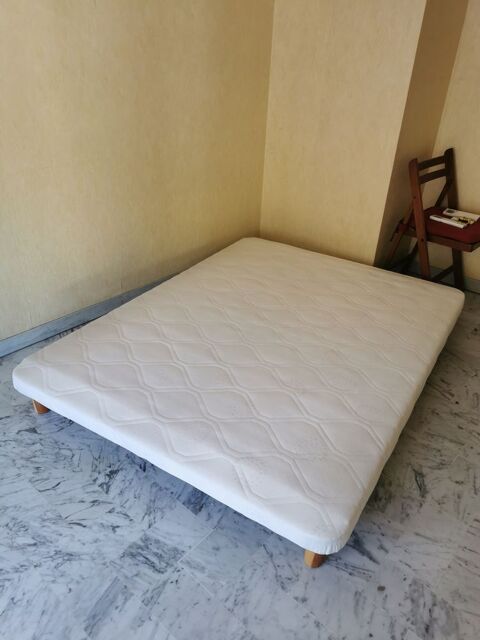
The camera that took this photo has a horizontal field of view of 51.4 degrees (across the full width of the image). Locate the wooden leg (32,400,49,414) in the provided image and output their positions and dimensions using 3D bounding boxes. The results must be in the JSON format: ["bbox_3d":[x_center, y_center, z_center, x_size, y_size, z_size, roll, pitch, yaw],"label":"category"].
[{"bbox_3d":[-0.815,0.314,2.037,0.065,0.140,0.065,19,34,26],"label":"wooden leg"}]

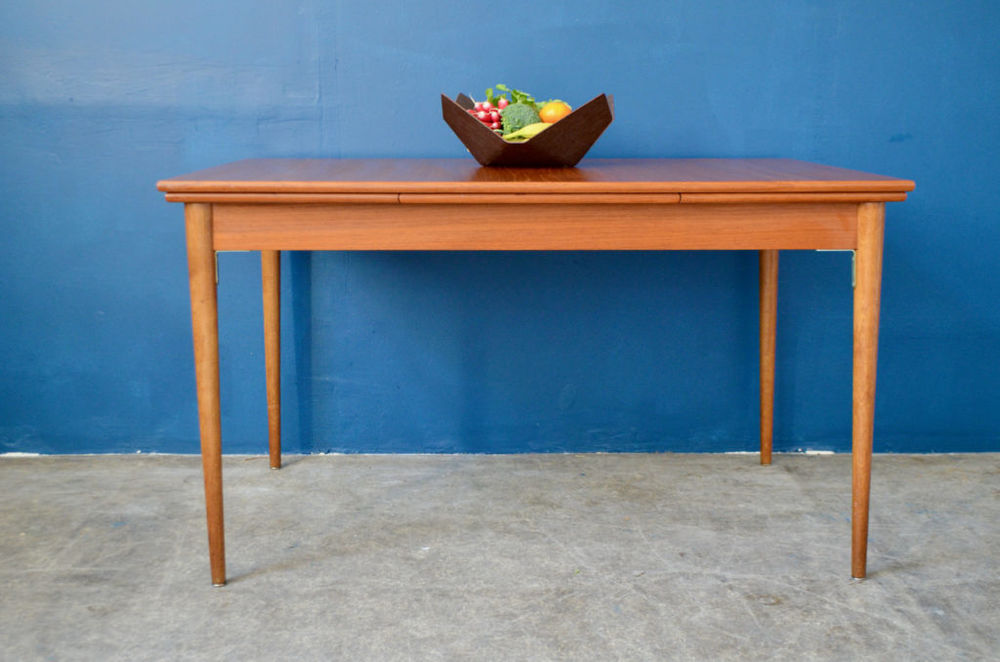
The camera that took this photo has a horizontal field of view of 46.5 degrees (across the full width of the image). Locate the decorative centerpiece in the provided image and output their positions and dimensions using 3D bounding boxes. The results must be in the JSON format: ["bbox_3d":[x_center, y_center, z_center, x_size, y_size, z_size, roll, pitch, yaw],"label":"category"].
[{"bbox_3d":[0.061,-0.417,2.416,0.352,0.147,0.206,2,11,9],"label":"decorative centerpiece"}]

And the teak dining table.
[{"bbox_3d":[0.059,0.034,2.420,1.290,0.739,0.766,0,11,-2],"label":"teak dining table"}]

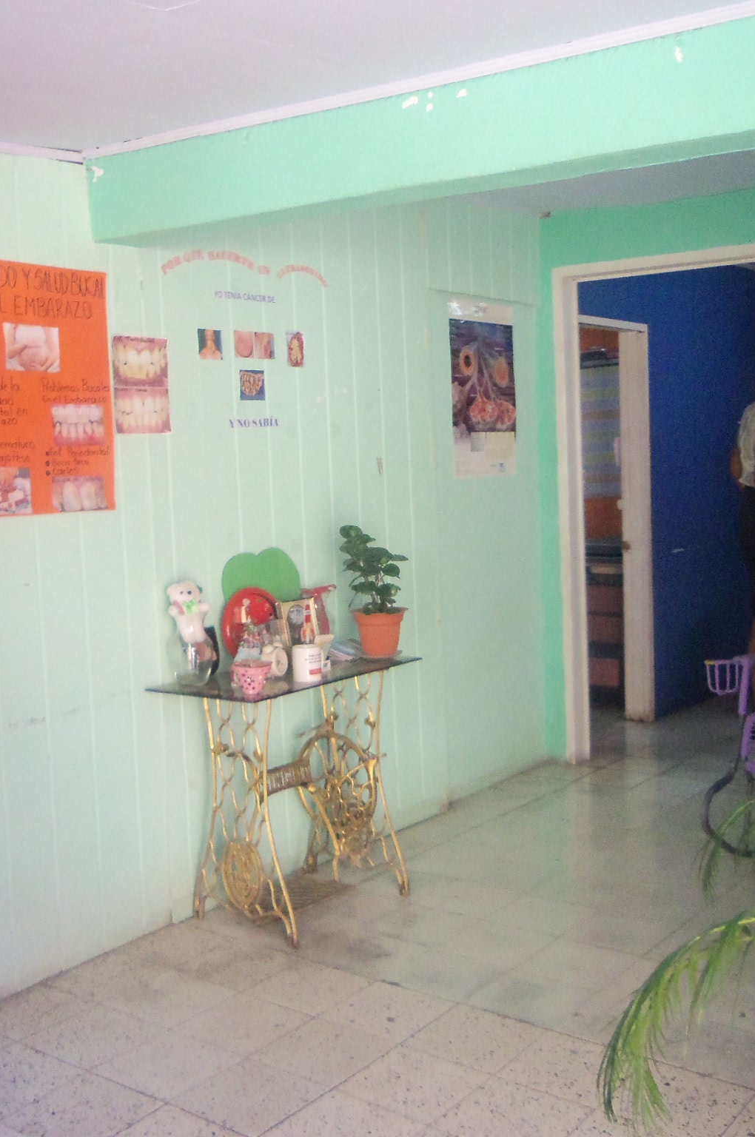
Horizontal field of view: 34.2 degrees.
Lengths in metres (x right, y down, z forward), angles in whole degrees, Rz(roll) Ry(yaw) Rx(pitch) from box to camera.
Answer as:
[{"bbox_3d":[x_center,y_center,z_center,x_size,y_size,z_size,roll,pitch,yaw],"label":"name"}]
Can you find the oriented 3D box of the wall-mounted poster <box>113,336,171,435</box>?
[{"bbox_3d":[-0.690,-0.539,3.613,0.008,0.278,0.210,3,7,39],"label":"wall-mounted poster"}]

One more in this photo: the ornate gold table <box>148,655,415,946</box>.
[{"bbox_3d":[-0.261,0.698,3.833,0.426,0.757,0.796,3,7,39],"label":"ornate gold table"}]

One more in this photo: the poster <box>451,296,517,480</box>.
[{"bbox_3d":[0.441,-0.726,5.017,0.012,0.700,0.461,3,7,39],"label":"poster"}]

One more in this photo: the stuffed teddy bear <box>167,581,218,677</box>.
[{"bbox_3d":[-0.557,0.184,3.697,0.142,0.284,0.132,-4,6,-20],"label":"stuffed teddy bear"}]

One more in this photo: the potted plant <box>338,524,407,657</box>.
[{"bbox_3d":[-0.014,0.072,4.049,0.213,0.426,0.213,-2,6,0],"label":"potted plant"}]

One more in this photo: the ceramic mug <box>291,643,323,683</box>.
[{"bbox_3d":[-0.213,0.281,3.664,0.091,0.103,0.091,-2,6,0],"label":"ceramic mug"}]

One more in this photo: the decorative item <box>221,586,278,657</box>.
[{"bbox_3d":[-0.403,0.172,3.921,0.061,0.218,0.203,3,7,39],"label":"decorative item"}]

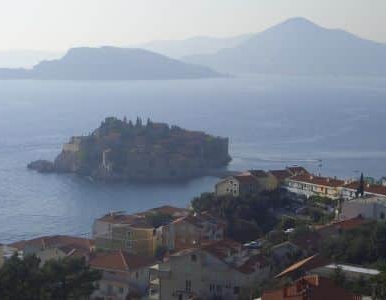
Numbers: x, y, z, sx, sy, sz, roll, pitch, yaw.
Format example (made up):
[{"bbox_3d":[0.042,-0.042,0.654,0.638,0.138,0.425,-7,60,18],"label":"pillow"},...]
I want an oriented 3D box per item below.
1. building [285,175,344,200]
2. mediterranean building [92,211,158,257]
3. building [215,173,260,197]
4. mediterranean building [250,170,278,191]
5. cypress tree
[{"bbox_3d":[56.580,17.140,440.000,9.000,8.200,32.500,-4,7,-38],"label":"building"},{"bbox_3d":[-18.420,23.430,266.000,16.500,12.500,12.000,0,5,0],"label":"mediterranean building"},{"bbox_3d":[20.580,16.530,442.000,13.000,9.500,13.000,4,7,36],"label":"building"},{"bbox_3d":[34.620,14.770,470.000,11.500,8.500,10.000,3,6,30],"label":"mediterranean building"},{"bbox_3d":[64.720,13.910,375.000,2.800,10.300,2.800,0,5,0],"label":"cypress tree"}]

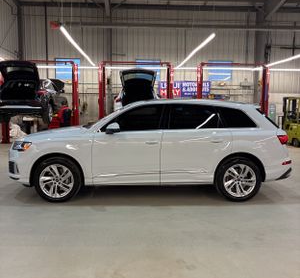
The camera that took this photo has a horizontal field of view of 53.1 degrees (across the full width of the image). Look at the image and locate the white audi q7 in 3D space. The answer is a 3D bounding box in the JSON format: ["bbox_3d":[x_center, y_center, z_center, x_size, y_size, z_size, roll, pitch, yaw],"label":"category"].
[{"bbox_3d":[0.020,0.107,5.824,5.060,1.740,2.000,0,5,0],"label":"white audi q7"}]

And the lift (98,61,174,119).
[{"bbox_3d":[-0.630,-1.596,13.762,3.430,3.680,0.750,0,5,-4],"label":"lift"}]

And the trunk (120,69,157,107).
[{"bbox_3d":[-0.480,-1.948,11.470,1.440,1.380,0.880,0,5,-4],"label":"trunk"}]

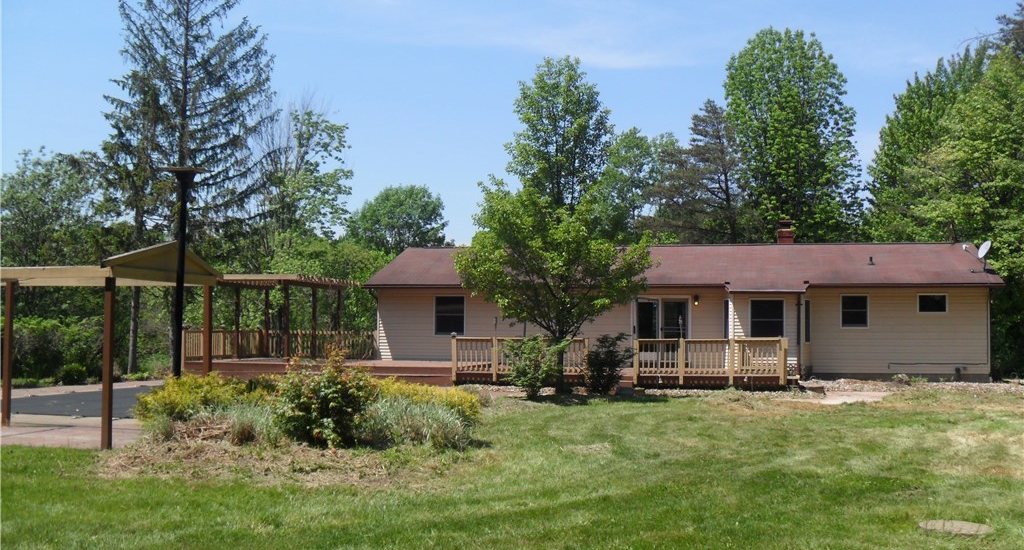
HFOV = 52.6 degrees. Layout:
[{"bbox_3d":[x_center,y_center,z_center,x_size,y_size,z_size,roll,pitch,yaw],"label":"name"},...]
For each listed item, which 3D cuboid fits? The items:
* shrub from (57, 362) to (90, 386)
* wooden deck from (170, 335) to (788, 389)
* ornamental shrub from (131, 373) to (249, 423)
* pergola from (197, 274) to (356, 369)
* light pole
[{"bbox_3d":[-11.223,2.537,26.500,0.860,0.620,0.850,0,-2,0],"label":"shrub"},{"bbox_3d":[-0.767,2.427,30.838,17.000,1.400,6.200,0,-2,9],"label":"wooden deck"},{"bbox_3d":[-5.246,2.085,17.000,1.800,0.780,1.400,0,-2,0],"label":"ornamental shrub"},{"bbox_3d":[-7.424,1.419,33.473,3.200,2.620,5.500,0,-2,9],"label":"pergola"},{"bbox_3d":[-5.410,0.350,17.000,0.720,4.230,0.720,0,-2,0],"label":"light pole"}]

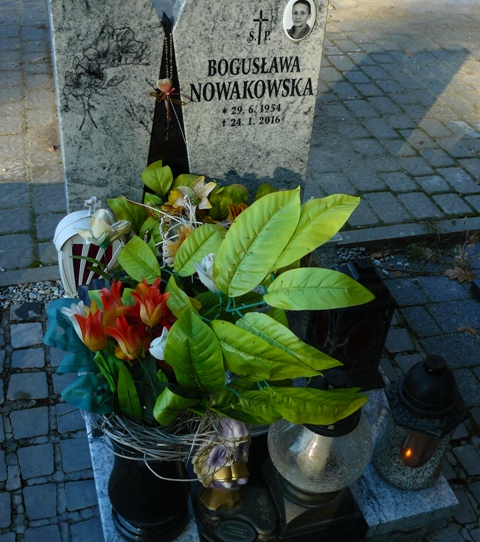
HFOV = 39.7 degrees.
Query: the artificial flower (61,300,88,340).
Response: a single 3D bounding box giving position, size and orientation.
[{"bbox_3d":[-0.253,0.080,1.030,0.050,0.068,0.050,-21,26,15],"label":"artificial flower"}]

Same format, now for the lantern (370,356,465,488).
[{"bbox_3d":[0.383,0.293,1.381,0.168,0.310,0.163,12,39,9],"label":"lantern"}]

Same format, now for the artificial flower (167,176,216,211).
[{"bbox_3d":[-0.103,-0.169,1.450,0.100,0.075,0.100,7,38,-10],"label":"artificial flower"}]

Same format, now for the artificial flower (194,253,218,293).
[{"bbox_3d":[-0.055,0.004,1.120,0.048,0.068,0.045,-13,18,-3],"label":"artificial flower"}]

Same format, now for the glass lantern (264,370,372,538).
[{"bbox_3d":[0.141,0.297,1.184,0.190,0.365,0.190,-7,39,-15],"label":"glass lantern"}]

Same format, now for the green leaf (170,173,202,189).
[{"bbox_3d":[-0.133,-0.215,1.656,0.080,0.060,0.030,1,20,-5],"label":"green leaf"}]

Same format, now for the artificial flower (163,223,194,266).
[{"bbox_3d":[-0.129,-0.058,1.463,0.085,0.085,0.050,1,17,-5],"label":"artificial flower"}]

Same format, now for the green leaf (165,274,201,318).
[{"bbox_3d":[-0.088,0.039,1.020,0.055,0.090,0.030,-29,18,1],"label":"green leaf"}]

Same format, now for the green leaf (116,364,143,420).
[{"bbox_3d":[-0.181,0.199,1.090,0.043,0.110,0.025,-3,17,-10],"label":"green leaf"}]

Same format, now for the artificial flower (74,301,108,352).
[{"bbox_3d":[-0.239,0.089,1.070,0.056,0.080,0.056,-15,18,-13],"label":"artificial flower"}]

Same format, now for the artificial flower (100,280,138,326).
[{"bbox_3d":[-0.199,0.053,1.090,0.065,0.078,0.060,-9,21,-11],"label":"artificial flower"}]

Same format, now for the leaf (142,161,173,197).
[{"bbox_3d":[-0.205,-0.228,1.656,0.074,0.090,0.025,-1,20,-7],"label":"leaf"}]

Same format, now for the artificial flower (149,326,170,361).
[{"bbox_3d":[-0.125,0.114,1.060,0.048,0.060,0.048,-6,21,-7],"label":"artificial flower"}]

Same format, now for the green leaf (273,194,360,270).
[{"bbox_3d":[0.122,-0.062,1.080,0.185,0.035,0.080,-41,74,-3],"label":"green leaf"}]

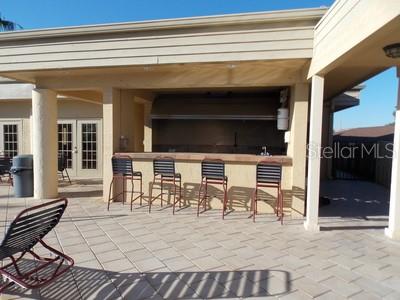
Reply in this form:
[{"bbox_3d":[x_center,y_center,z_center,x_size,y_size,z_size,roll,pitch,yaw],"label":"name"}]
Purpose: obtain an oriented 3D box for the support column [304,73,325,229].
[{"bbox_3d":[1.933,0.074,4.679,0.210,2.580,0.210,1,4,6],"label":"support column"}]

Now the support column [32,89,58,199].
[{"bbox_3d":[-3.716,-0.134,6.664,0.530,2.580,0.530,2,4,14],"label":"support column"}]

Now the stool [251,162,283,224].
[{"bbox_3d":[1.301,0.762,5.231,0.500,1.120,0.570,2,4,14],"label":"stool"}]

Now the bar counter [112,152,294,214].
[{"bbox_3d":[-0.044,0.671,6.054,3.900,1.160,0.580,2,4,14],"label":"bar counter"}]

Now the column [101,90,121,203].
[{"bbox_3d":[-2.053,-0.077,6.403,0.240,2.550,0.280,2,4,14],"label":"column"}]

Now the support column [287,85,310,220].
[{"bbox_3d":[1.926,0.047,5.362,0.250,2.550,0.280,2,4,14],"label":"support column"}]

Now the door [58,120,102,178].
[{"bbox_3d":[-4.161,-0.029,9.424,1.870,2.020,0.120,1,4,10],"label":"door"}]

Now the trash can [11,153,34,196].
[{"bbox_3d":[-4.277,0.638,6.819,0.570,1.000,0.570,1,3,0],"label":"trash can"}]

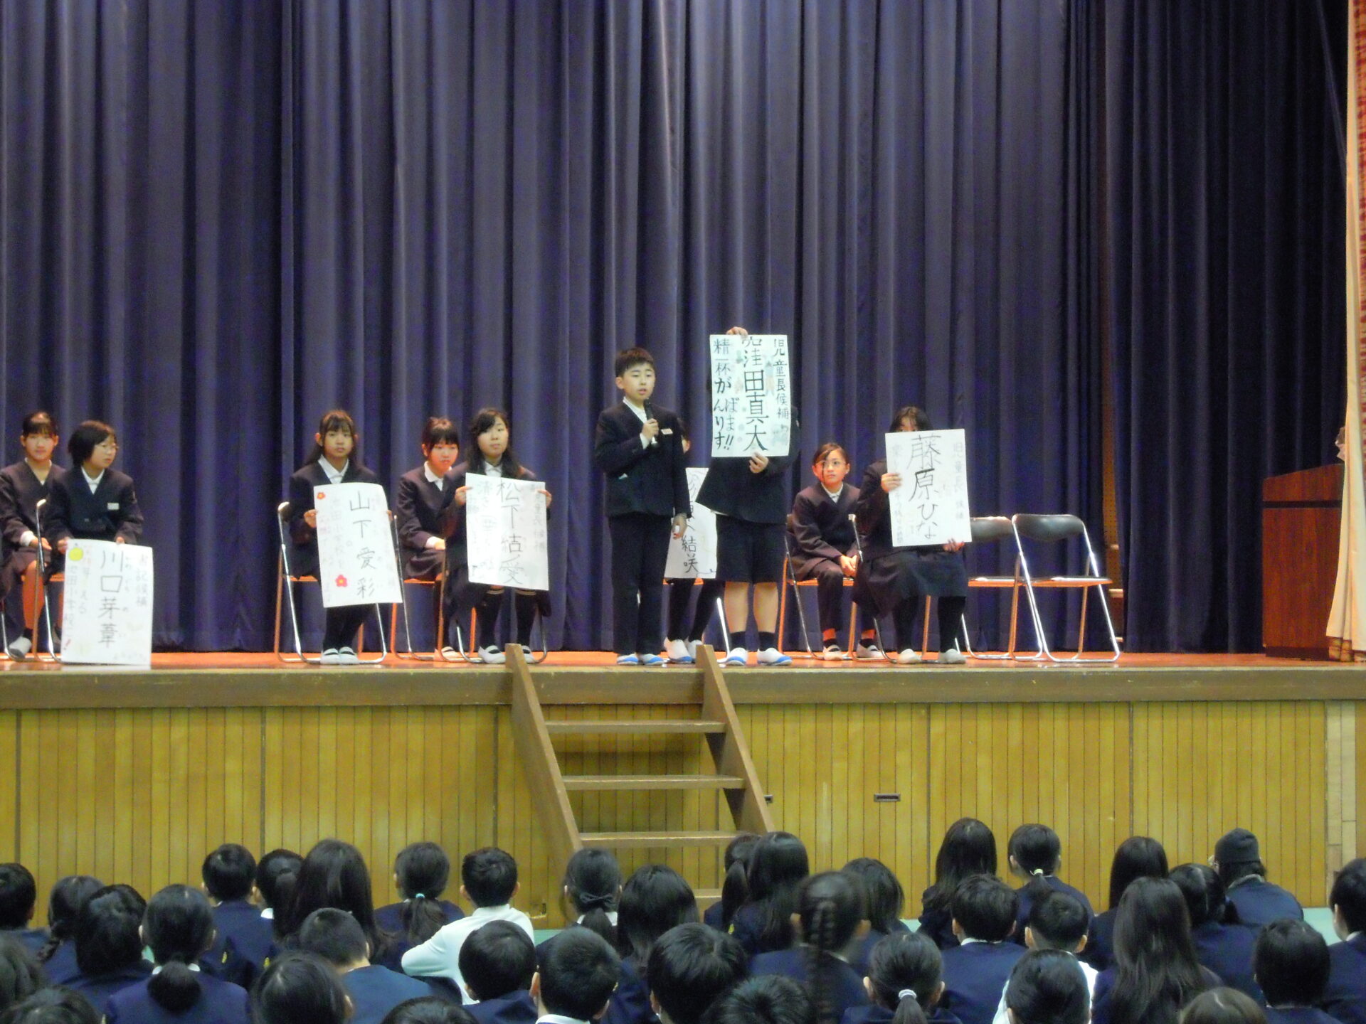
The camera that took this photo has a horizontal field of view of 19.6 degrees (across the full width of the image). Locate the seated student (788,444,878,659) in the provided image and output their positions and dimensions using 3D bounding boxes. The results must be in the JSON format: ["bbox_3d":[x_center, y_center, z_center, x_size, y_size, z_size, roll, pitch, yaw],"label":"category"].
[{"bbox_3d":[0.765,0.201,19.850,0.430,1.074,0.720,1,-1,-22],"label":"seated student"}]

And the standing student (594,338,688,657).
[{"bbox_3d":[-0.186,-0.022,17.900,0.440,1.433,0.330,1,-1,-20],"label":"standing student"}]

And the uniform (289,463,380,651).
[{"bbox_3d":[-1.625,0.204,18.400,0.420,0.900,0.500,1,-2,-18],"label":"uniform"}]

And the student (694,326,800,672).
[{"bbox_3d":[0.294,-0.069,17.950,0.450,1.536,0.420,1,-1,-24],"label":"student"}]

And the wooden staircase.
[{"bbox_3d":[-0.122,1.146,16.199,0.910,1.200,1.100,1,-2,-23],"label":"wooden staircase"}]

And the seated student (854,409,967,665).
[{"bbox_3d":[1.110,0.110,19.050,0.450,1.234,0.740,1,-1,-22],"label":"seated student"}]

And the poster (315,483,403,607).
[{"bbox_3d":[-1.492,0.152,18.150,0.385,0.545,0.050,-5,-2,-18],"label":"poster"}]

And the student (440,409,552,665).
[{"bbox_3d":[-0.861,0.114,18.250,0.440,1.170,0.720,1,-1,-18],"label":"student"}]

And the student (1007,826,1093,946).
[{"bbox_3d":[1.144,1.324,12.425,0.340,0.650,0.480,1,-2,-20],"label":"student"}]

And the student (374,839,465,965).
[{"bbox_3d":[-0.823,1.328,12.225,0.340,0.620,0.480,1,-2,-20],"label":"student"}]

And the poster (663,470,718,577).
[{"bbox_3d":[0.017,0.055,18.400,0.382,0.542,0.020,1,-11,-18],"label":"poster"}]

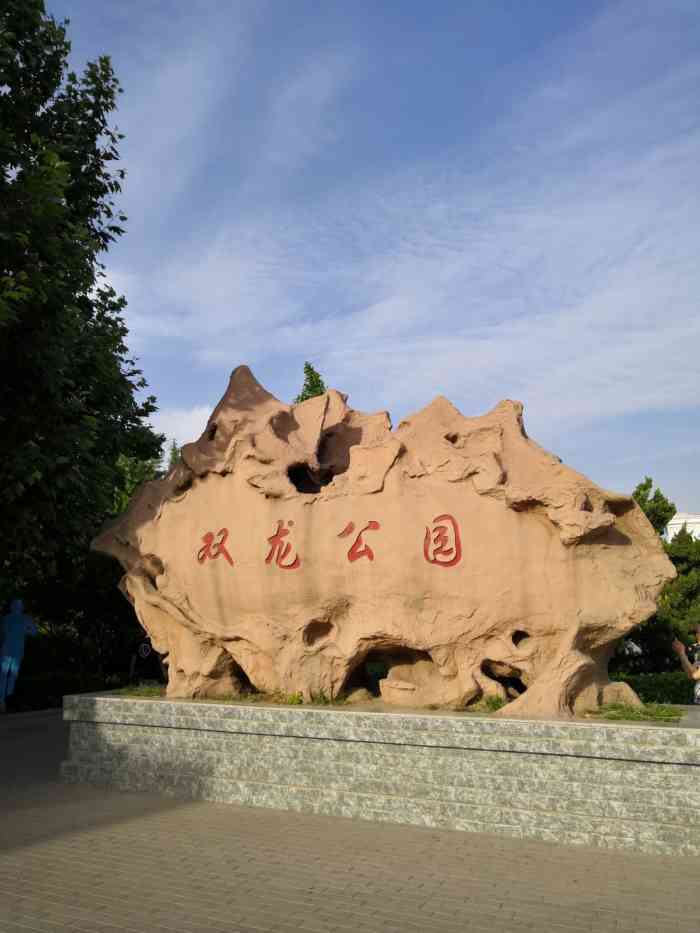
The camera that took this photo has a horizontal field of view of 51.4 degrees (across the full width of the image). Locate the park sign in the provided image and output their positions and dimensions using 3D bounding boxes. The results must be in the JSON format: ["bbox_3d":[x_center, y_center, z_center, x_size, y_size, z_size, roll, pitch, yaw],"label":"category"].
[{"bbox_3d":[-0.123,0.573,7.575,6.350,3.600,1.500,-6,-13,24],"label":"park sign"}]

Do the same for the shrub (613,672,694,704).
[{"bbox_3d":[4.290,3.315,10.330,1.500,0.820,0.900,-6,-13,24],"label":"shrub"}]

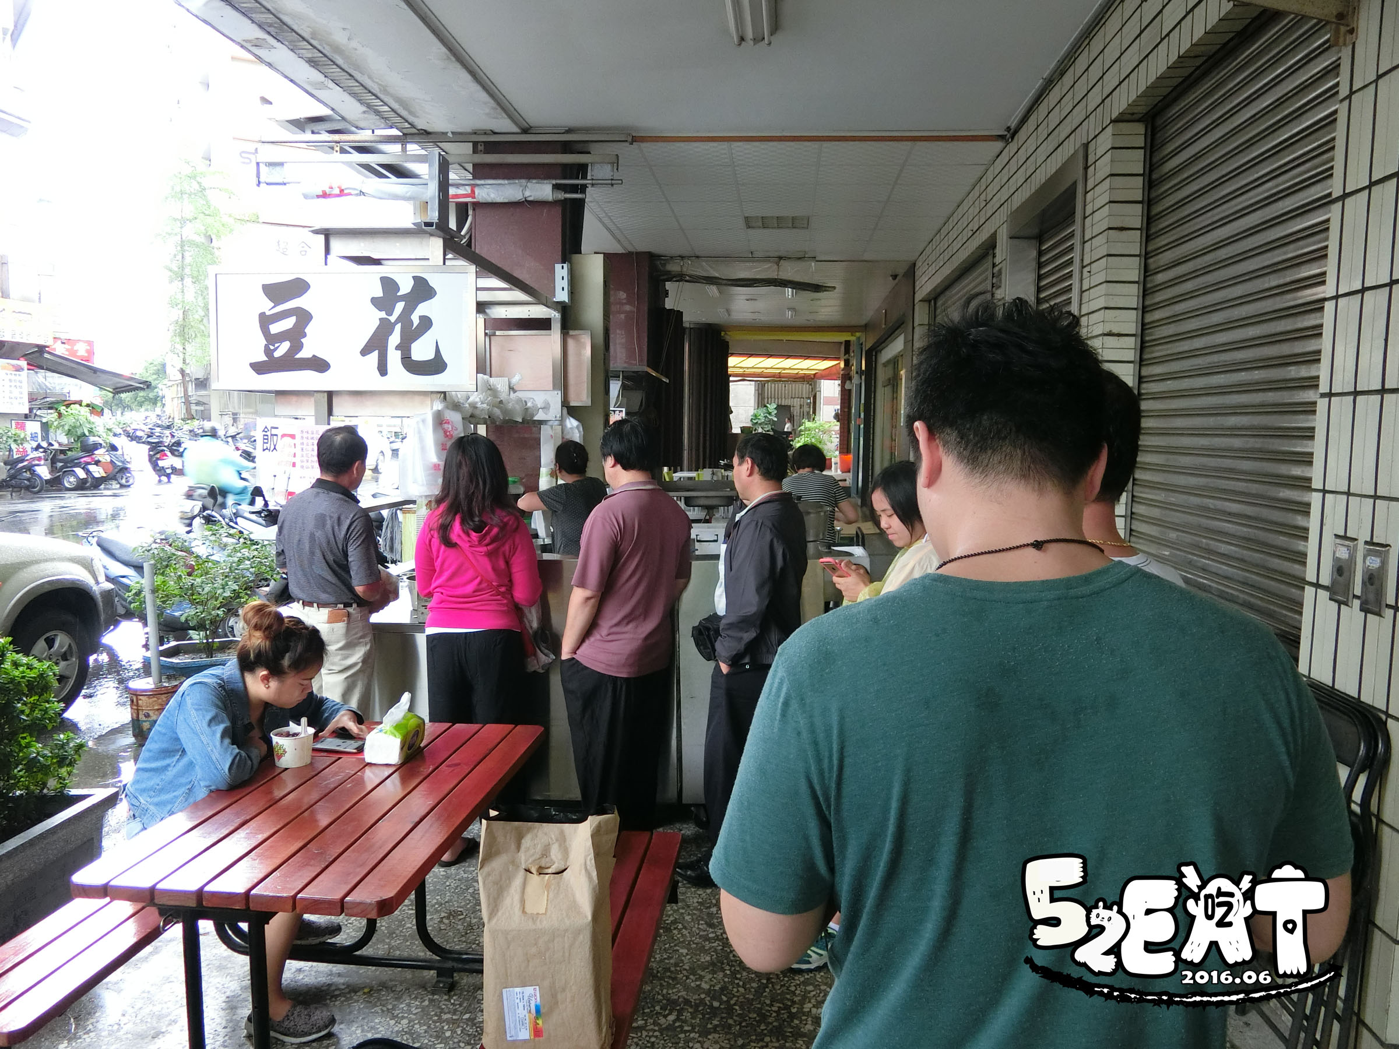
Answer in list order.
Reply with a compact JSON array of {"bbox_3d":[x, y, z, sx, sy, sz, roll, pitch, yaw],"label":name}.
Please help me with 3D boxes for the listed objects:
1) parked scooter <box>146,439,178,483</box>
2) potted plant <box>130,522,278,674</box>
[{"bbox_3d":[-13.027,-1.550,24.500,0.700,1.100,1.750,-4,7,-40],"label":"parked scooter"},{"bbox_3d":[-2.828,0.566,5.794,0.760,1.060,0.600,1,5,5],"label":"potted plant"}]

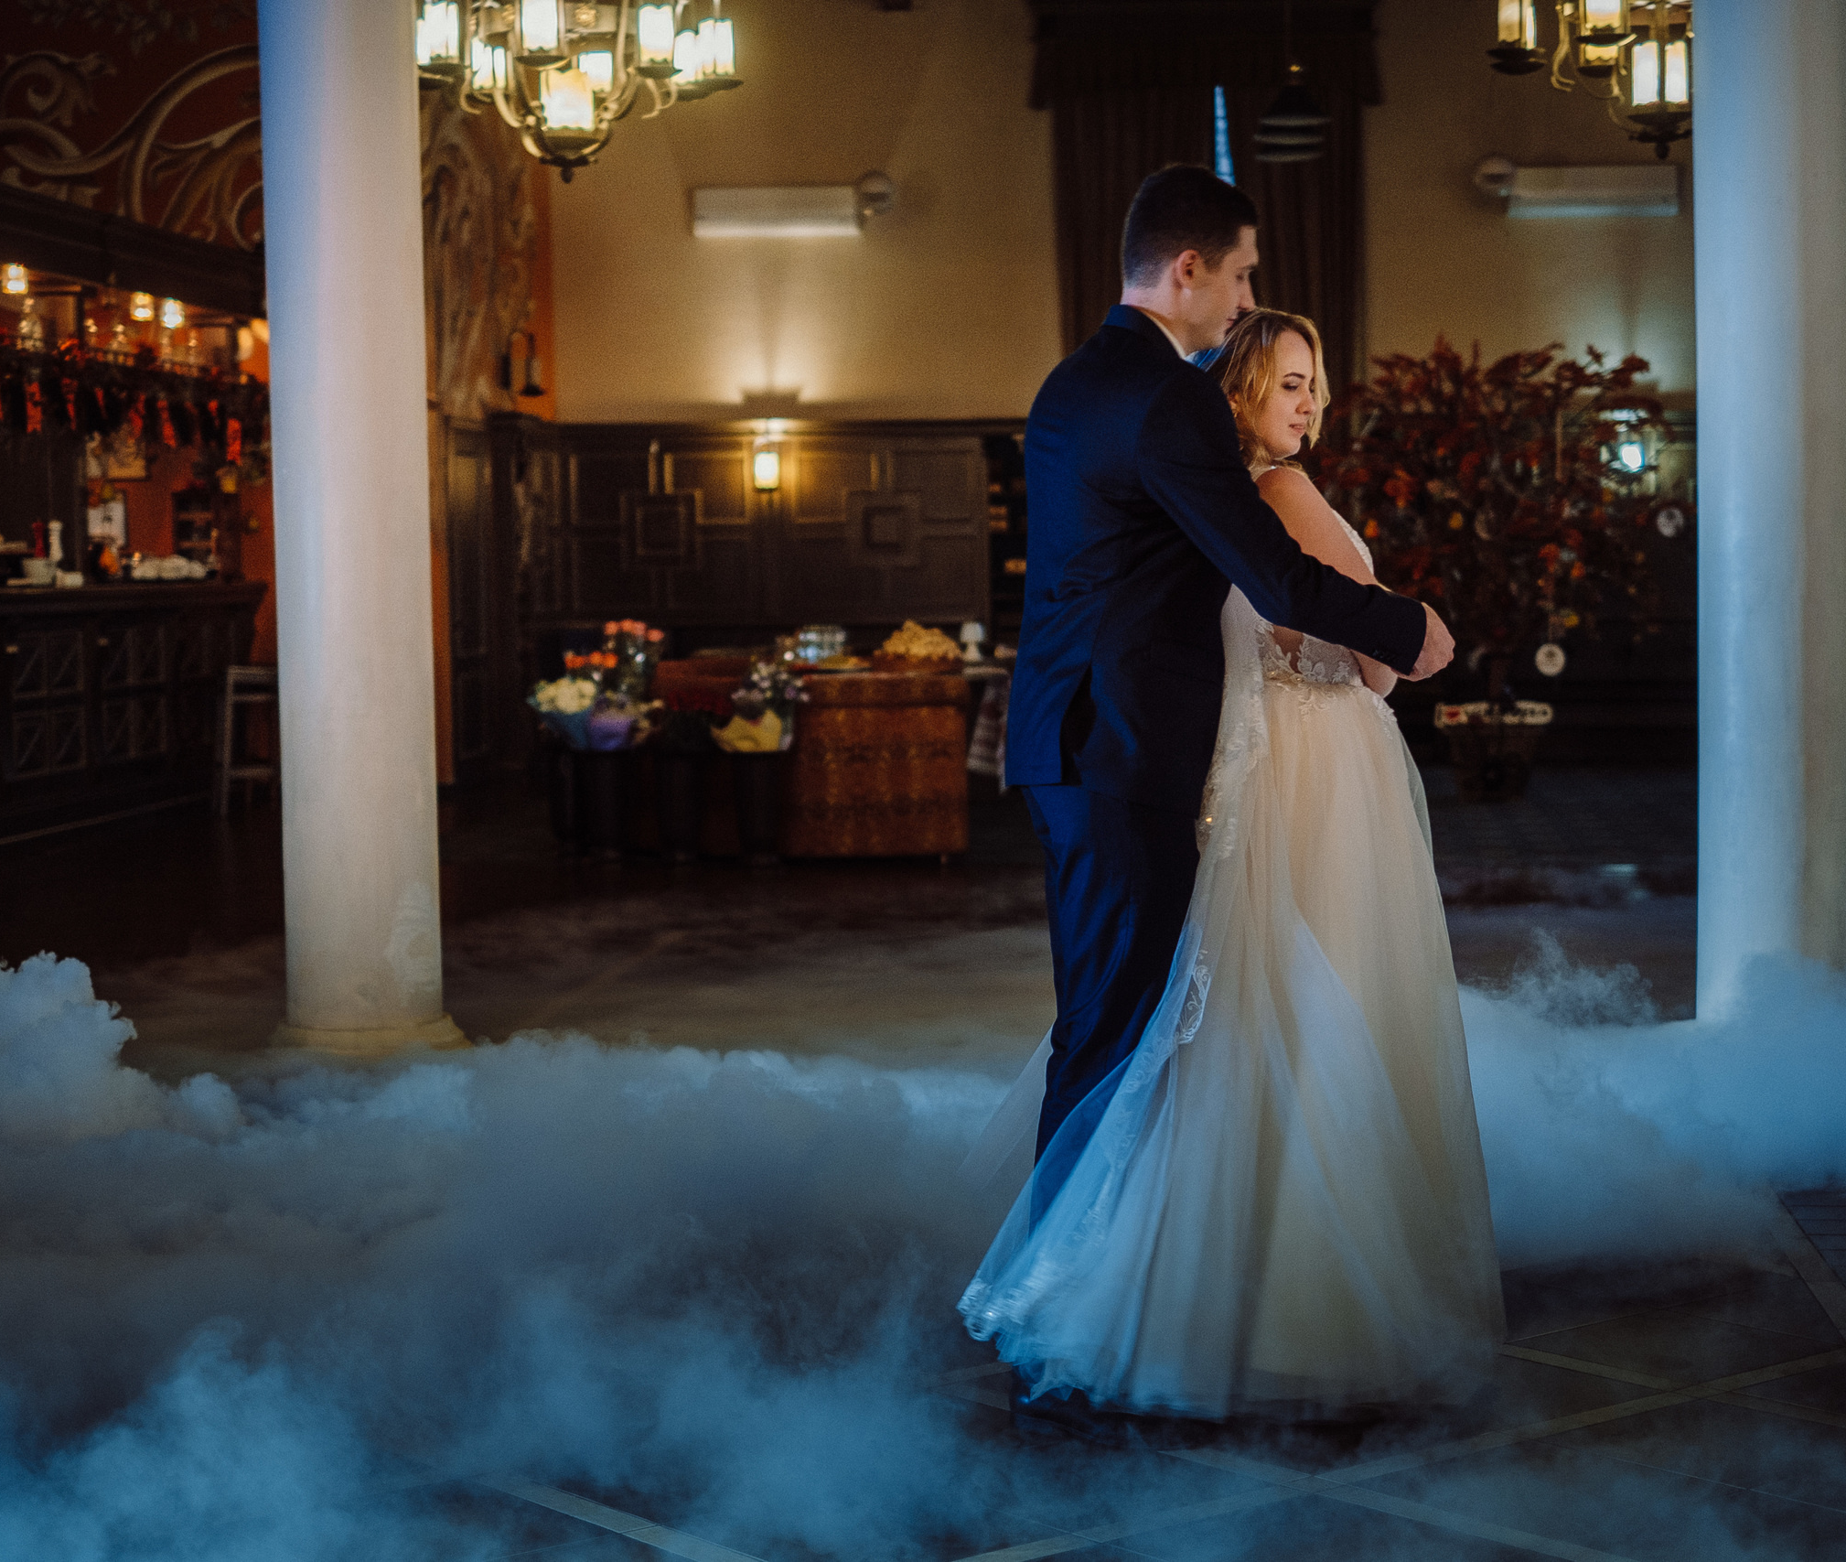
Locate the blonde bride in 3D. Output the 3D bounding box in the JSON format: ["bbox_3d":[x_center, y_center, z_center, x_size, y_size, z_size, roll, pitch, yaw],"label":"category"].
[{"bbox_3d":[0.469,0.092,5.250,0.780,1.635,0.740,-2,4,-18],"label":"blonde bride"}]

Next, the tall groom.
[{"bbox_3d":[0.454,-0.004,5.200,0.650,1.835,0.540,-2,4,-22],"label":"tall groom"}]

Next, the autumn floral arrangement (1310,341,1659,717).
[{"bbox_3d":[2.816,-1.251,17.200,1.800,1.900,1.550,-1,4,0],"label":"autumn floral arrangement"}]

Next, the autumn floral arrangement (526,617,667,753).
[{"bbox_3d":[-1.366,-0.390,14.500,0.580,0.550,0.480,-1,4,0],"label":"autumn floral arrangement"}]

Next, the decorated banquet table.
[{"bbox_3d":[-0.490,-0.086,15.000,1.380,0.770,0.950,-1,4,3],"label":"decorated banquet table"}]

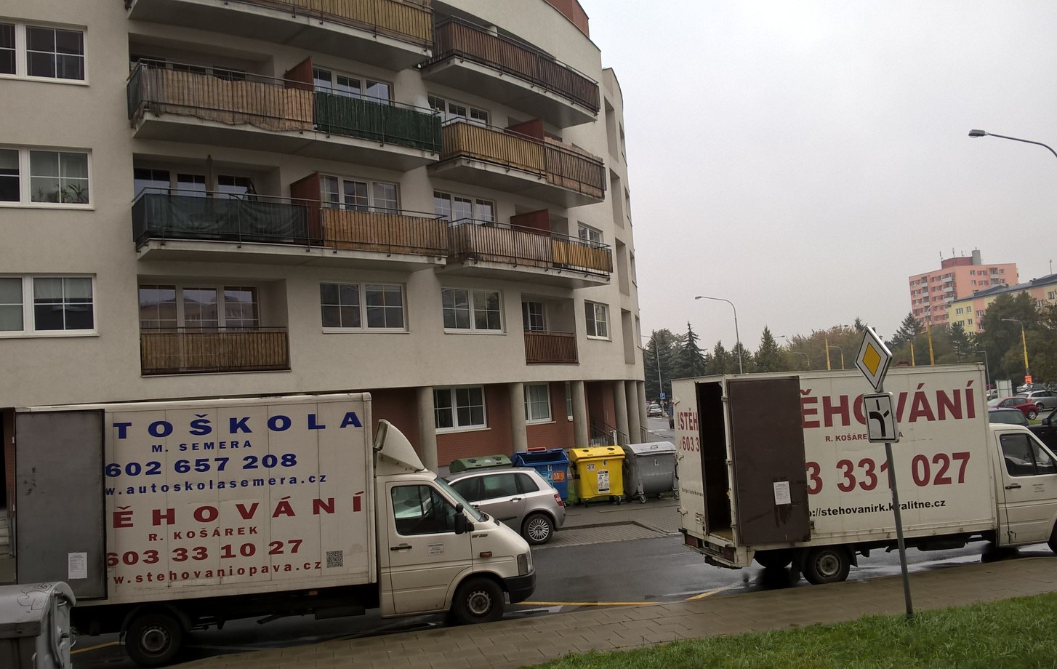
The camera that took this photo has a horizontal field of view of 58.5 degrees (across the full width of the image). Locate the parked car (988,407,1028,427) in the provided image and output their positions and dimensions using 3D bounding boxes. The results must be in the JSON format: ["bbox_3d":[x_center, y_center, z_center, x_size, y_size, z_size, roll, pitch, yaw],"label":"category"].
[{"bbox_3d":[18.290,3.590,36.930,1.700,1.470,4.150,-5,-4,5],"label":"parked car"}]

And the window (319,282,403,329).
[{"bbox_3d":[-4.324,-0.730,24.779,2.577,1.237,0.150,0,-6,-43],"label":"window"}]

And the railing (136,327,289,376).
[{"bbox_3d":[-7.216,0.362,22.005,3.517,1.065,0.100,-1,-6,-39],"label":"railing"}]

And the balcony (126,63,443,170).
[{"bbox_3d":[-5.671,-5.203,23.118,7.613,1.340,1.733,0,-6,-40],"label":"balcony"}]

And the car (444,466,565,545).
[{"bbox_3d":[-1.406,3.457,18.732,4.250,1.525,1.756,-2,-5,-18],"label":"car"}]

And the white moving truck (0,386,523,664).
[{"bbox_3d":[-3.169,2.438,12.906,6.440,3.200,2.150,-3,-3,-12],"label":"white moving truck"}]

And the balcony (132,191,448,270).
[{"bbox_3d":[-5.497,-2.425,23.042,7.713,1.330,1.520,0,-6,-40],"label":"balcony"}]

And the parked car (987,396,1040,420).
[{"bbox_3d":[27.251,4.319,54.533,4.100,1.460,1.720,-4,-4,2],"label":"parked car"}]

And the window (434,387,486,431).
[{"bbox_3d":[-2.202,2.299,29.208,0.120,1.350,2.582,-8,-6,41],"label":"window"}]

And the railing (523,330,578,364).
[{"bbox_3d":[0.412,0.517,31.155,1.000,1.018,3.333,-7,-5,32],"label":"railing"}]

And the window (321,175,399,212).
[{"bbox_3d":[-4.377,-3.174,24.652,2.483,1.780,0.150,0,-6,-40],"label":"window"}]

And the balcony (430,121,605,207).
[{"bbox_3d":[-0.118,-5.240,29.358,1.300,1.200,7.500,-7,-5,35],"label":"balcony"}]

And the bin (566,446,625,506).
[{"bbox_3d":[1.775,3.680,24.152,1.320,1.450,1.120,-3,-4,-9],"label":"bin"}]

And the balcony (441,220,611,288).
[{"bbox_3d":[0.020,-2.320,28.758,1.751,1.300,7.625,-7,-6,34],"label":"balcony"}]

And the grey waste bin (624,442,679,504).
[{"bbox_3d":[3.016,3.393,23.486,1.170,1.420,1.030,-3,-5,-11],"label":"grey waste bin"}]

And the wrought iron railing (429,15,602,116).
[{"bbox_3d":[-0.324,-7.983,29.233,1.685,1.210,7.544,-7,-5,36],"label":"wrought iron railing"}]

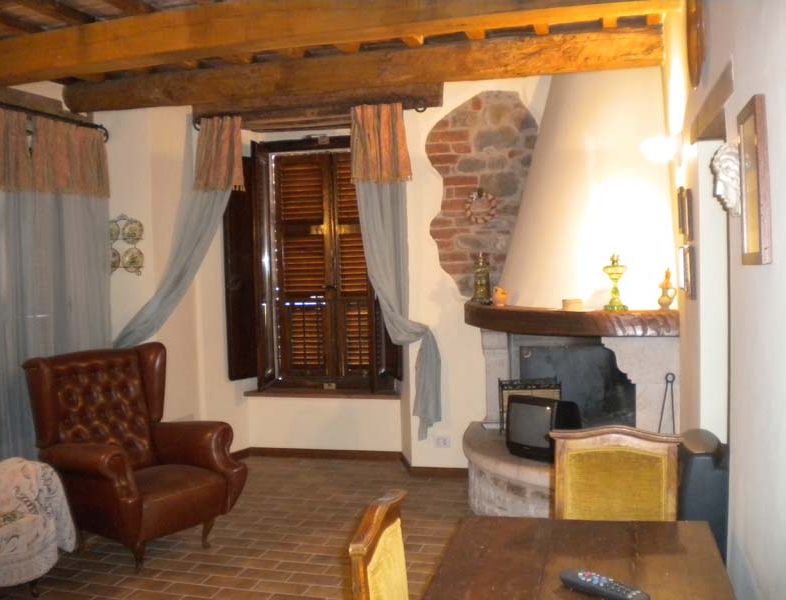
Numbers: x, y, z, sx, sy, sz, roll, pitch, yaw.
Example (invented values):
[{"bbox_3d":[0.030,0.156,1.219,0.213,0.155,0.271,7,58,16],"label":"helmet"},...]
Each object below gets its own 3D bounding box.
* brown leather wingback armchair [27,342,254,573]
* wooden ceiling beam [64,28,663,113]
[{"bbox_3d":[-1.379,0.818,4.376,0.750,1.071,0.826,1,4,39],"label":"brown leather wingback armchair"},{"bbox_3d":[-0.359,-1.369,4.923,3.764,0.220,0.220,-1,3,15],"label":"wooden ceiling beam"}]

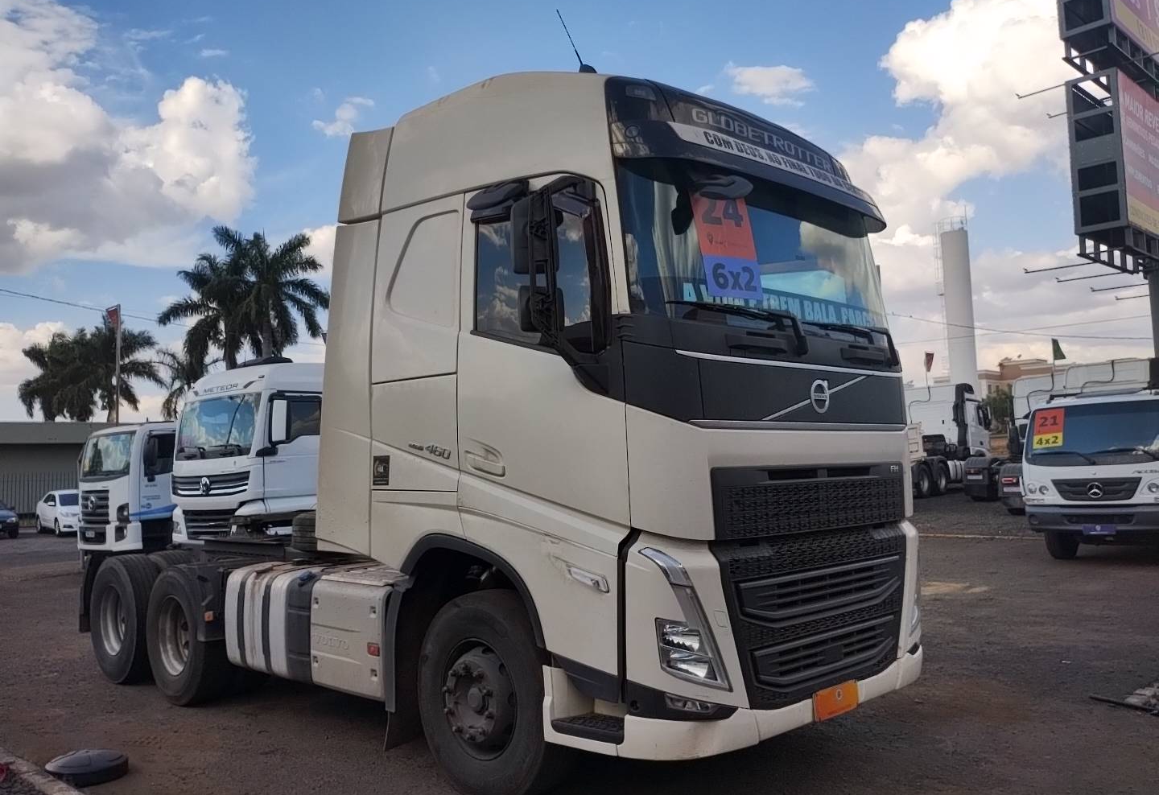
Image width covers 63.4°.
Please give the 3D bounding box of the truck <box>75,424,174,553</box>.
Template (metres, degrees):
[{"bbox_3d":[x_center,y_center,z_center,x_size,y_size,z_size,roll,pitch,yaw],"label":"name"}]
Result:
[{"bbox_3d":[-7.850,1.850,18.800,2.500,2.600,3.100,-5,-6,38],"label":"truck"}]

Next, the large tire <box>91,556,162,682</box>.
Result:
[{"bbox_3d":[-3.937,1.924,8.164,0.290,1.030,1.040,3,-7,-44],"label":"large tire"}]

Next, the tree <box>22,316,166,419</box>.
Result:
[{"bbox_3d":[-27.957,1.075,53.519,8.200,11.323,7.200,1,-5,-28],"label":"tree"}]

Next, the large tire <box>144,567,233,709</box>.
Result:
[{"bbox_3d":[-3.016,1.823,7.273,0.295,1.030,1.040,3,-7,-45],"label":"large tire"}]

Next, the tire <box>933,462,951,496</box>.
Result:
[{"bbox_3d":[11.114,2.563,29.131,0.290,1.030,1.040,-6,-6,41],"label":"tire"}]

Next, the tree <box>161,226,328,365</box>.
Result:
[{"bbox_3d":[-16.544,-1.437,46.389,8.200,14.390,7.200,0,-5,-20],"label":"tree"}]

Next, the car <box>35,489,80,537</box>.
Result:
[{"bbox_3d":[-17.137,3.941,32.000,1.770,1.480,4.450,3,-7,-41],"label":"car"}]

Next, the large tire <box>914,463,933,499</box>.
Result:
[{"bbox_3d":[10.222,2.544,28.081,0.290,1.030,1.040,-6,-6,41],"label":"large tire"}]

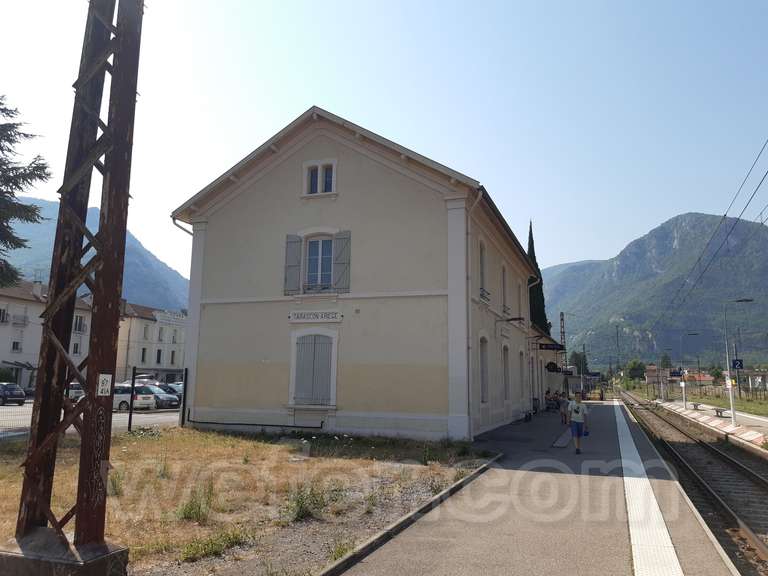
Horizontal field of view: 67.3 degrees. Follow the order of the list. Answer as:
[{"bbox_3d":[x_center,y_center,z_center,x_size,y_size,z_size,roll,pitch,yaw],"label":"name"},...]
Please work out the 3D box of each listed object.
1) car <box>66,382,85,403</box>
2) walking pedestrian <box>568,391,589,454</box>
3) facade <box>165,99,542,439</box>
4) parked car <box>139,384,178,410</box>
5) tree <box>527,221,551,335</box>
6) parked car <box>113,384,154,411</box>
[{"bbox_3d":[-26.281,8.458,46.944,4.200,1.550,1.760,-3,-10,21],"label":"car"},{"bbox_3d":[5.141,3.559,15.275,0.530,1.620,0.420,-3,-10,21],"label":"walking pedestrian"},{"bbox_3d":[0.168,0.314,28.702,13.050,12.250,16.500,-3,-10,21],"label":"facade"},{"bbox_3d":[-16.001,7.364,39.543,4.200,1.520,1.770,-3,-10,21],"label":"parked car"},{"bbox_3d":[14.064,2.041,53.905,3.200,17.200,3.200,-3,-10,21],"label":"tree"},{"bbox_3d":[-17.074,6.919,37.059,4.400,1.580,1.780,-3,-10,21],"label":"parked car"}]

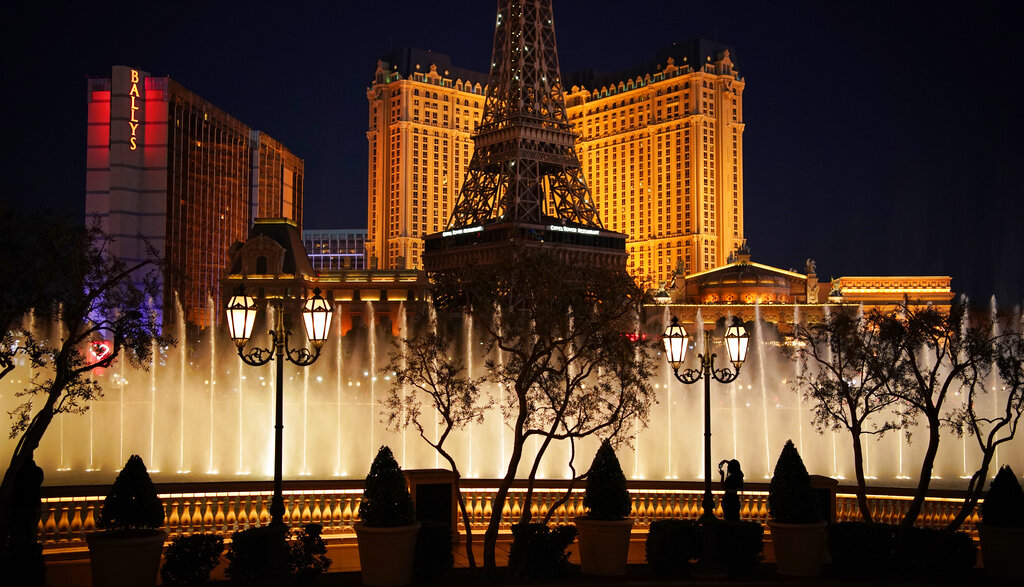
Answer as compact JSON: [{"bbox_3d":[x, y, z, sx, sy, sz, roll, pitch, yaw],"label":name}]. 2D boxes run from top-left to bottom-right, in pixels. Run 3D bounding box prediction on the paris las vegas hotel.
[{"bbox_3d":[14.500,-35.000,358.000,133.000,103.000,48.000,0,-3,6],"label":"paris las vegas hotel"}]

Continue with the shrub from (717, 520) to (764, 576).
[{"bbox_3d":[3.865,4.327,17.000,0.850,0.780,0.800,0,-4,0],"label":"shrub"}]

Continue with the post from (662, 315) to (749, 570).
[{"bbox_3d":[3.384,2.596,17.230,1.500,4.400,0.550,1,-3,-8],"label":"post"}]

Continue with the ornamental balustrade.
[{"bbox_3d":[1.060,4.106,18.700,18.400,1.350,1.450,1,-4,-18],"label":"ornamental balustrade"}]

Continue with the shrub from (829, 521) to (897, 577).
[{"bbox_3d":[6.233,4.468,17.728,1.200,0.950,1.100,0,-3,0],"label":"shrub"}]

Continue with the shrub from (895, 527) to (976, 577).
[{"bbox_3d":[7.433,4.519,17.500,1.200,0.780,0.850,1,-4,-8],"label":"shrub"}]

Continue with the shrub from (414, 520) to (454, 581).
[{"bbox_3d":[-1.269,3.886,15.200,0.820,0.800,0.800,1,-4,-8],"label":"shrub"}]

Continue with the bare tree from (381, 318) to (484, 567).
[{"bbox_3d":[-1.325,2.483,16.824,1.740,4.200,1.600,0,-3,0],"label":"bare tree"}]

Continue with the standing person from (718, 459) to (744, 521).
[{"bbox_3d":[4.135,4.018,18.800,0.420,1.660,0.420,-3,-5,37],"label":"standing person"}]

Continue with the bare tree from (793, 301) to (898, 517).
[{"bbox_3d":[6.026,2.599,17.940,1.900,4.750,1.750,0,-3,0],"label":"bare tree"}]

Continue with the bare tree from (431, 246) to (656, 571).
[{"bbox_3d":[0.501,1.935,16.000,3.600,5.100,3.200,0,-4,0],"label":"bare tree"}]

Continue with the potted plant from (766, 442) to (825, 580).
[{"bbox_3d":[4.966,3.690,17.368,1.020,2.320,1.020,0,-3,0],"label":"potted plant"}]

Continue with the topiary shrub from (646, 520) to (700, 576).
[{"bbox_3d":[2.665,4.261,16.700,0.880,0.800,0.800,0,-4,0],"label":"topiary shrub"}]

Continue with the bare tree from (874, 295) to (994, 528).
[{"bbox_3d":[7.552,2.570,18.045,2.100,4.900,1.900,0,-3,0],"label":"bare tree"}]

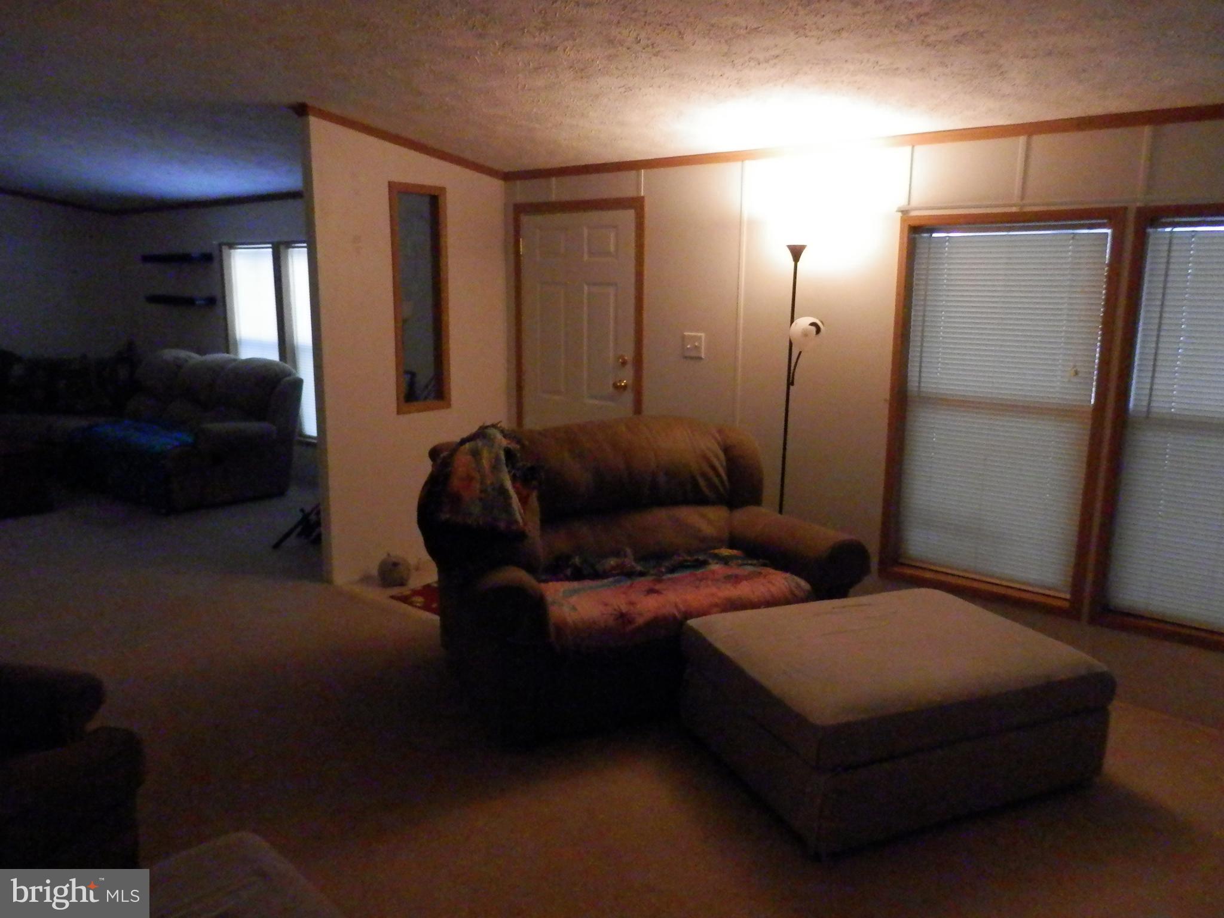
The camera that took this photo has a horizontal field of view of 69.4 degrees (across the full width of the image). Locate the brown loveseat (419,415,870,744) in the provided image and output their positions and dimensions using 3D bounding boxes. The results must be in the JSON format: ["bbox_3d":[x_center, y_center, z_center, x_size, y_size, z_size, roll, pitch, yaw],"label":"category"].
[{"bbox_3d":[0.094,0.379,3.620,1.565,1.016,1.026,-4,12,-22],"label":"brown loveseat"}]

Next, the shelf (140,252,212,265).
[{"bbox_3d":[-3.844,-1.773,7.806,0.914,0.059,0.193,9,14,38],"label":"shelf"}]

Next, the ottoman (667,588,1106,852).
[{"bbox_3d":[0.922,0.818,3.006,1.096,0.406,0.817,-4,12,-21],"label":"ottoman"}]

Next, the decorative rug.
[{"bbox_3d":[-0.544,0.705,4.544,0.914,0.012,0.762,9,14,38],"label":"decorative rug"}]

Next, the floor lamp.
[{"bbox_3d":[0.836,-0.108,4.184,0.295,1.766,0.264,4,12,16],"label":"floor lamp"}]

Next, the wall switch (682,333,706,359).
[{"bbox_3d":[0.427,-0.591,4.635,0.124,0.126,0.018,9,14,38],"label":"wall switch"}]

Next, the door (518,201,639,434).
[{"bbox_3d":[-0.203,-0.460,5.215,0.955,2.041,0.091,9,14,38],"label":"door"}]

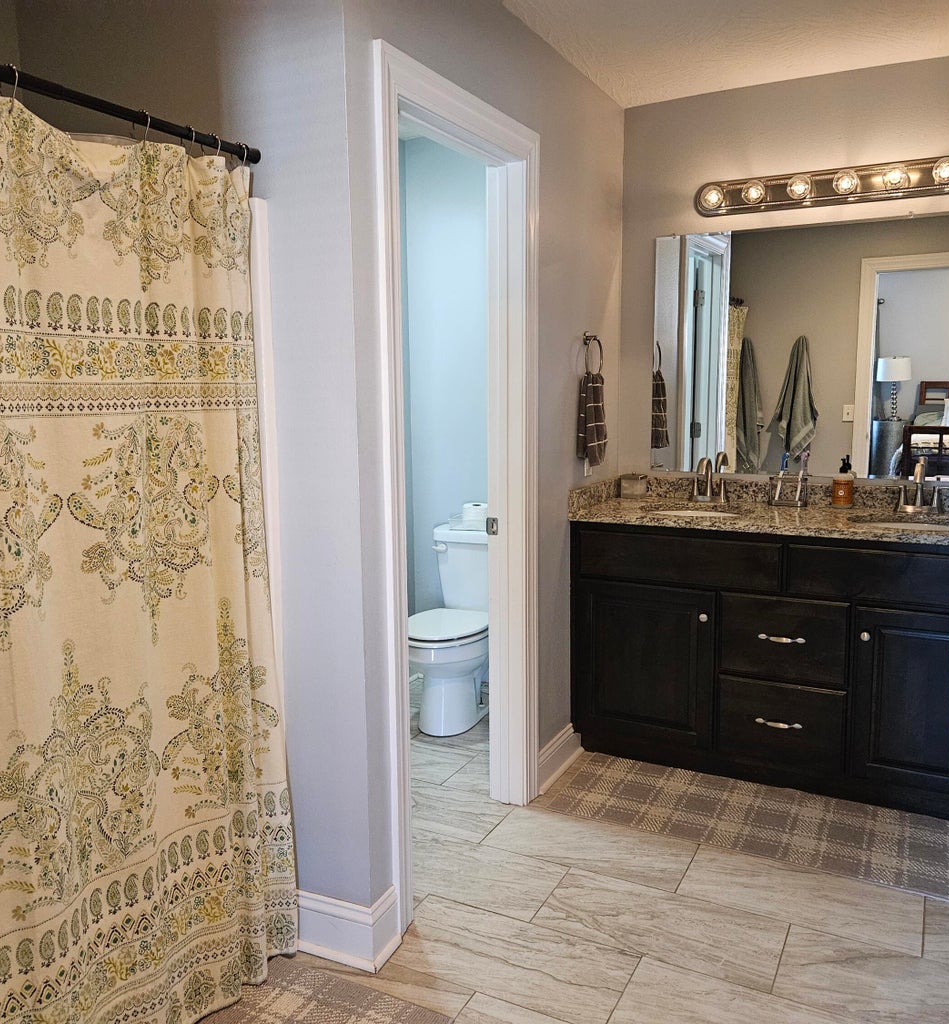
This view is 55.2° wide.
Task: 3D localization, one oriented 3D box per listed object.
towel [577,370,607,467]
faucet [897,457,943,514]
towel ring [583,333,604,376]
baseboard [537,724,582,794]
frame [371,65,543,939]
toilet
[{"bbox_3d":[0.442,-0.337,3.308,0.075,0.340,0.180,4,9,27],"label":"towel"},{"bbox_3d":[1.556,-0.088,3.167,0.156,0.199,0.140,4,9,27],"label":"faucet"},{"bbox_3d":[0.438,-0.567,3.308,0.060,0.185,0.165,4,9,27],"label":"towel ring"},{"bbox_3d":[0.303,0.867,3.249,0.038,0.125,0.415,4,9,27],"label":"baseboard"},{"bbox_3d":[-0.062,-0.043,2.559,0.150,2.129,0.884,4,9,27],"label":"frame"},{"bbox_3d":[-0.050,0.478,3.805,0.460,0.740,0.690,4,9,27],"label":"toilet"}]

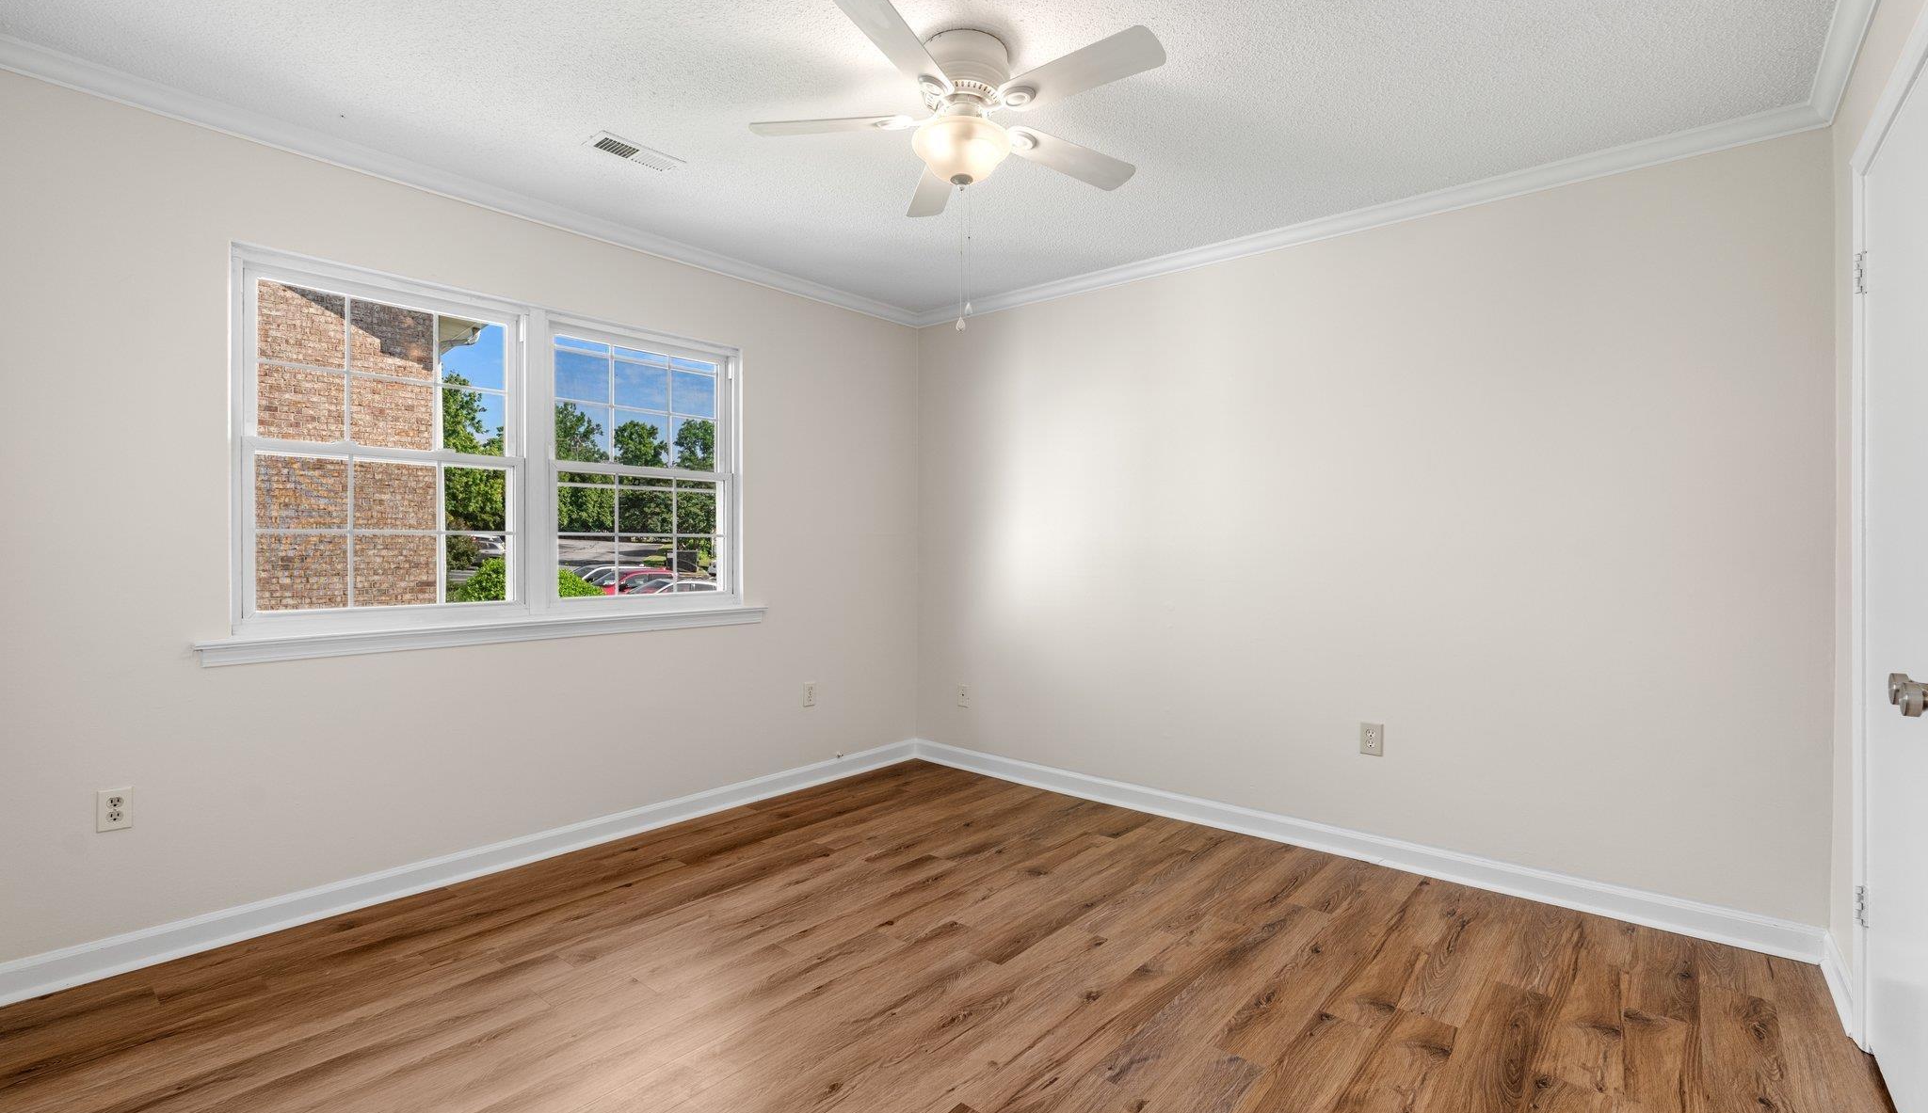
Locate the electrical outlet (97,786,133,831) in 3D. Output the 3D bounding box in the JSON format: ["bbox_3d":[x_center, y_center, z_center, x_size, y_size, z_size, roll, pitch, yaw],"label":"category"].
[{"bbox_3d":[-2.298,0.688,2.321,0.009,0.115,0.071,1,1,40],"label":"electrical outlet"}]

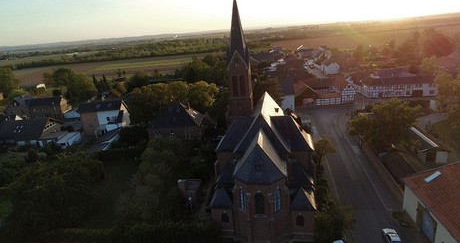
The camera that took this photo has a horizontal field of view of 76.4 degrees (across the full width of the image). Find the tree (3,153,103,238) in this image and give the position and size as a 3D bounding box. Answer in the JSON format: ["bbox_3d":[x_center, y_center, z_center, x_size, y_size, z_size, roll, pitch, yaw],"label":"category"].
[{"bbox_3d":[-27.069,11.939,46.262,13.800,12.300,13.800,-4,17,0],"label":"tree"}]

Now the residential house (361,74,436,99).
[{"bbox_3d":[67.704,-14.625,116.845,26.000,7.900,9.800,-2,17,5],"label":"residential house"}]

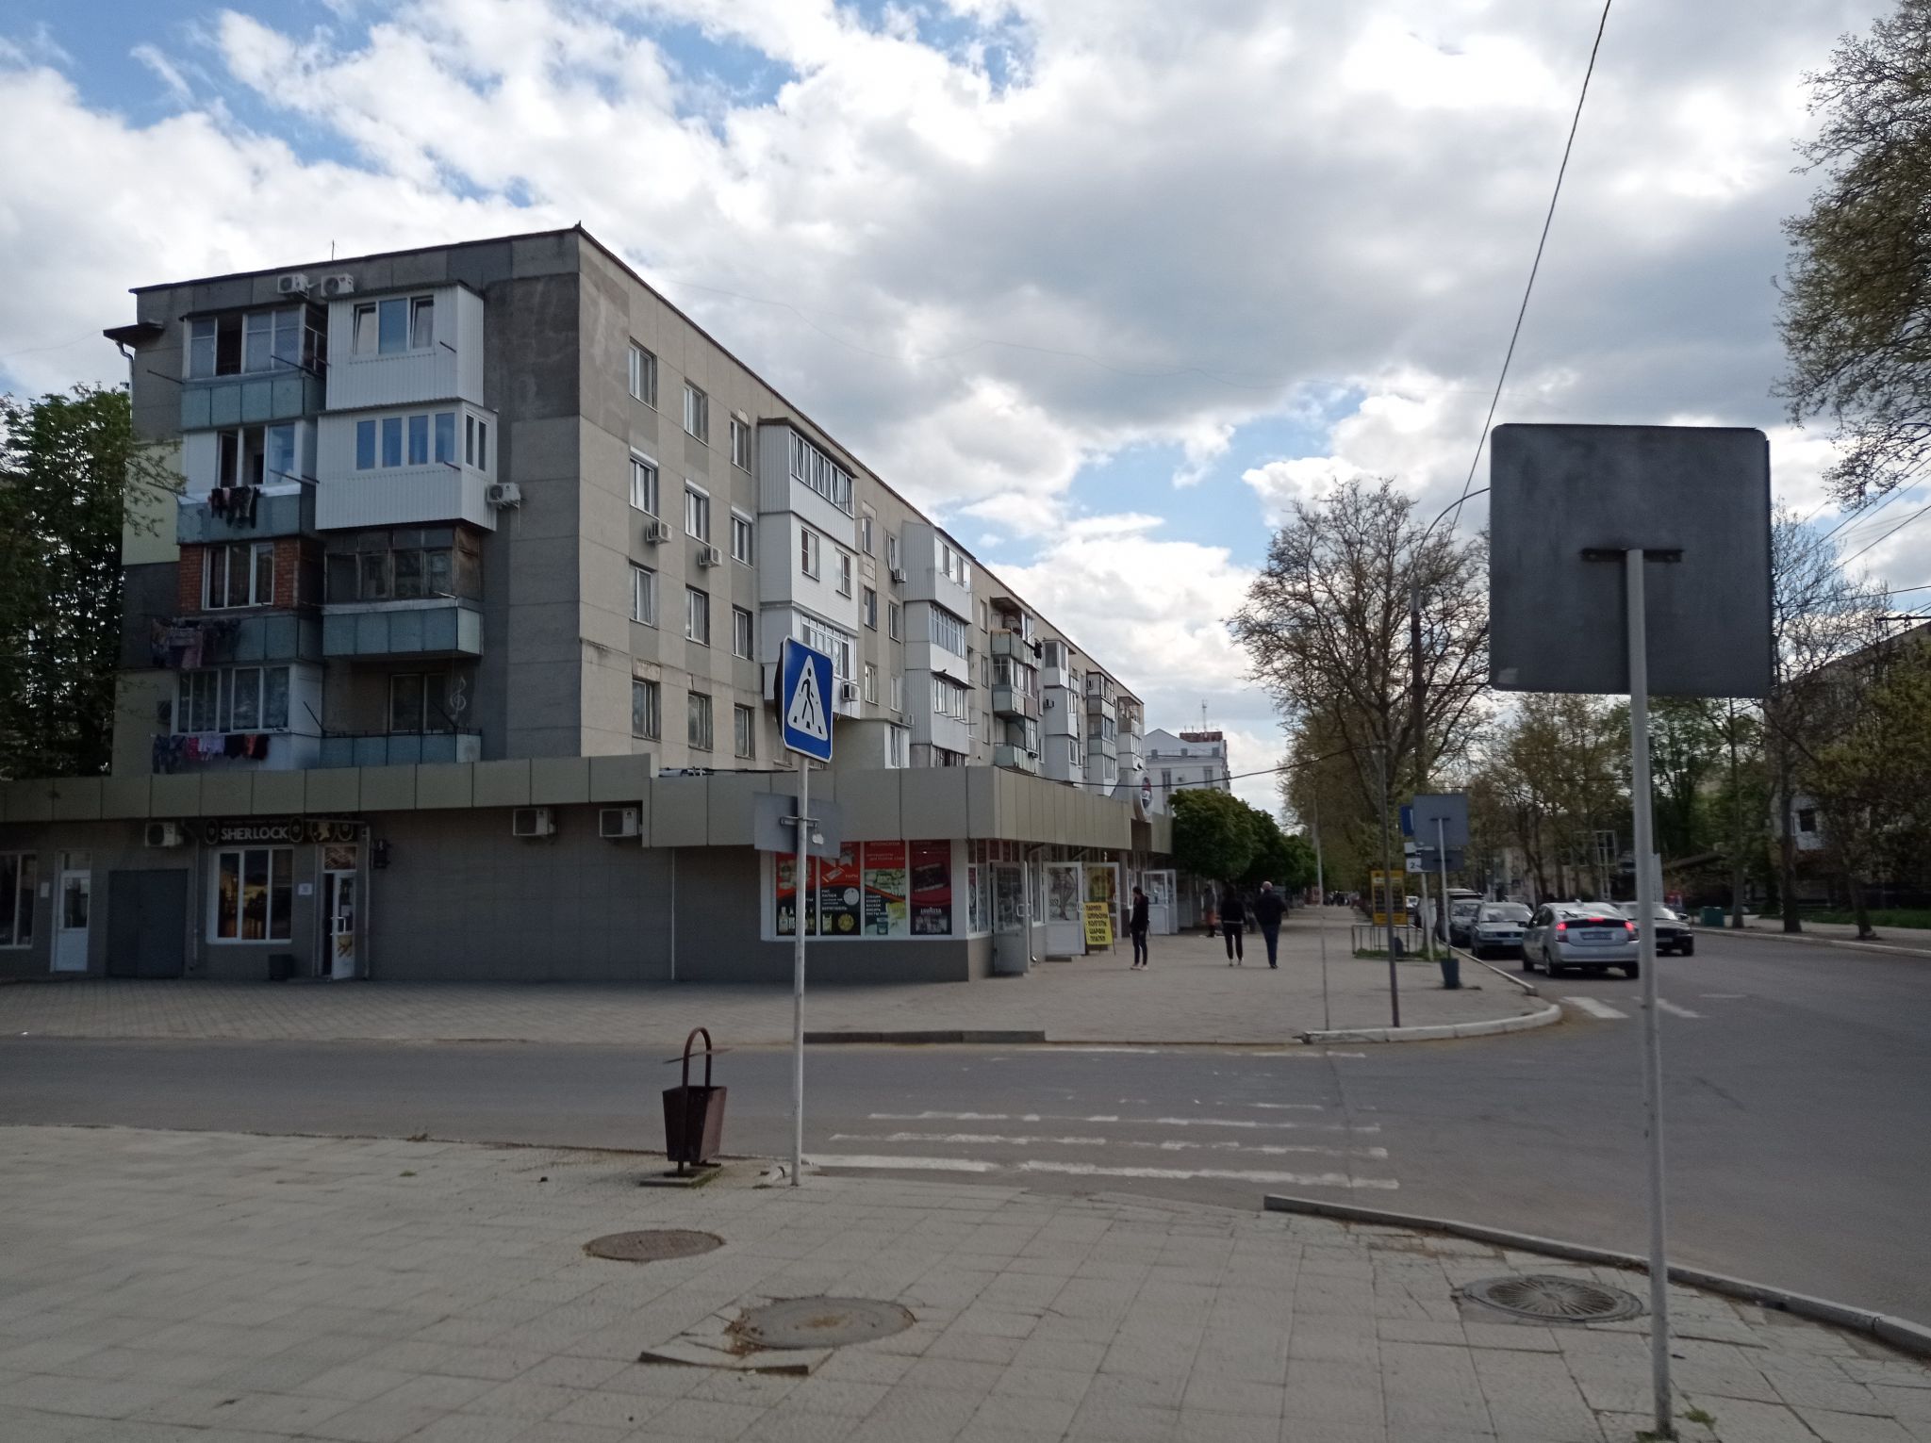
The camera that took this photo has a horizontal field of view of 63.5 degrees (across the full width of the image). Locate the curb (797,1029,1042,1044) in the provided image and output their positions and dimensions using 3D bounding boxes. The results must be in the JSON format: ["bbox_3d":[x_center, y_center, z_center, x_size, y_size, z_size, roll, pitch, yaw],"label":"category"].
[{"bbox_3d":[-0.458,3.695,18.285,2.950,0.150,0.150,-3,-6,13],"label":"curb"}]

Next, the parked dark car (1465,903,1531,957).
[{"bbox_3d":[14.970,5.719,43.284,1.720,1.440,4.600,-2,-6,13],"label":"parked dark car"}]

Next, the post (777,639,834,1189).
[{"bbox_3d":[-0.897,1.056,8.850,0.170,3.070,0.600,-3,-6,21],"label":"post"}]

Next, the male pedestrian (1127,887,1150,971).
[{"bbox_3d":[3.437,4.072,30.887,0.340,1.650,0.420,3,-7,-35],"label":"male pedestrian"}]

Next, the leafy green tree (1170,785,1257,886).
[{"bbox_3d":[8.908,5.021,56.000,3.300,5.300,3.300,-2,-6,13],"label":"leafy green tree"}]

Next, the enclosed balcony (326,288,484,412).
[{"bbox_3d":[-12.377,-8.040,34.481,3.200,2.620,1.100,-3,-6,13],"label":"enclosed balcony"}]

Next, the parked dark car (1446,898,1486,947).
[{"bbox_3d":[16.545,6.549,50.986,1.720,1.450,4.400,-2,-6,13],"label":"parked dark car"}]

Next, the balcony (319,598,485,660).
[{"bbox_3d":[-12.447,-1.968,34.578,3.280,1.200,1.080,-2,-6,13],"label":"balcony"}]

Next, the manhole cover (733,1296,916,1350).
[{"bbox_3d":[-0.524,2.301,5.919,0.650,0.050,0.650,-1,-6,0],"label":"manhole cover"}]

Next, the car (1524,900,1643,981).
[{"bbox_3d":[12.747,4.522,32.427,1.730,1.490,4.400,-3,-6,13],"label":"car"}]

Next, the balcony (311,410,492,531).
[{"bbox_3d":[-12.147,-5.432,34.005,3.470,2.630,1.450,-3,-6,13],"label":"balcony"}]

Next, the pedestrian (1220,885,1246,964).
[{"bbox_3d":[5.474,4.186,32.089,0.520,1.680,0.350,-3,-6,12],"label":"pedestrian"}]

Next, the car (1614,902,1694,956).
[{"bbox_3d":[18.080,5.531,41.893,1.750,1.400,4.500,-2,-6,13],"label":"car"}]

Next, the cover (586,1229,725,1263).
[{"bbox_3d":[-1.427,2.419,7.155,0.640,0.040,0.640,-3,-6,12],"label":"cover"}]

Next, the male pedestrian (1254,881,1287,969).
[{"bbox_3d":[6.149,4.108,31.594,0.600,1.770,0.400,-3,-6,12],"label":"male pedestrian"}]

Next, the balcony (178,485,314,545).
[{"bbox_3d":[-16.313,-4.609,35.760,3.160,1.130,1.050,-2,-6,13],"label":"balcony"}]

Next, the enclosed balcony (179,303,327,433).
[{"bbox_3d":[-16.017,-7.894,35.332,3.200,2.710,1.100,-3,-6,13],"label":"enclosed balcony"}]

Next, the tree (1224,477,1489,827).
[{"bbox_3d":[17.328,-0.829,66.000,12.500,19.000,12.000,-2,-6,13],"label":"tree"}]

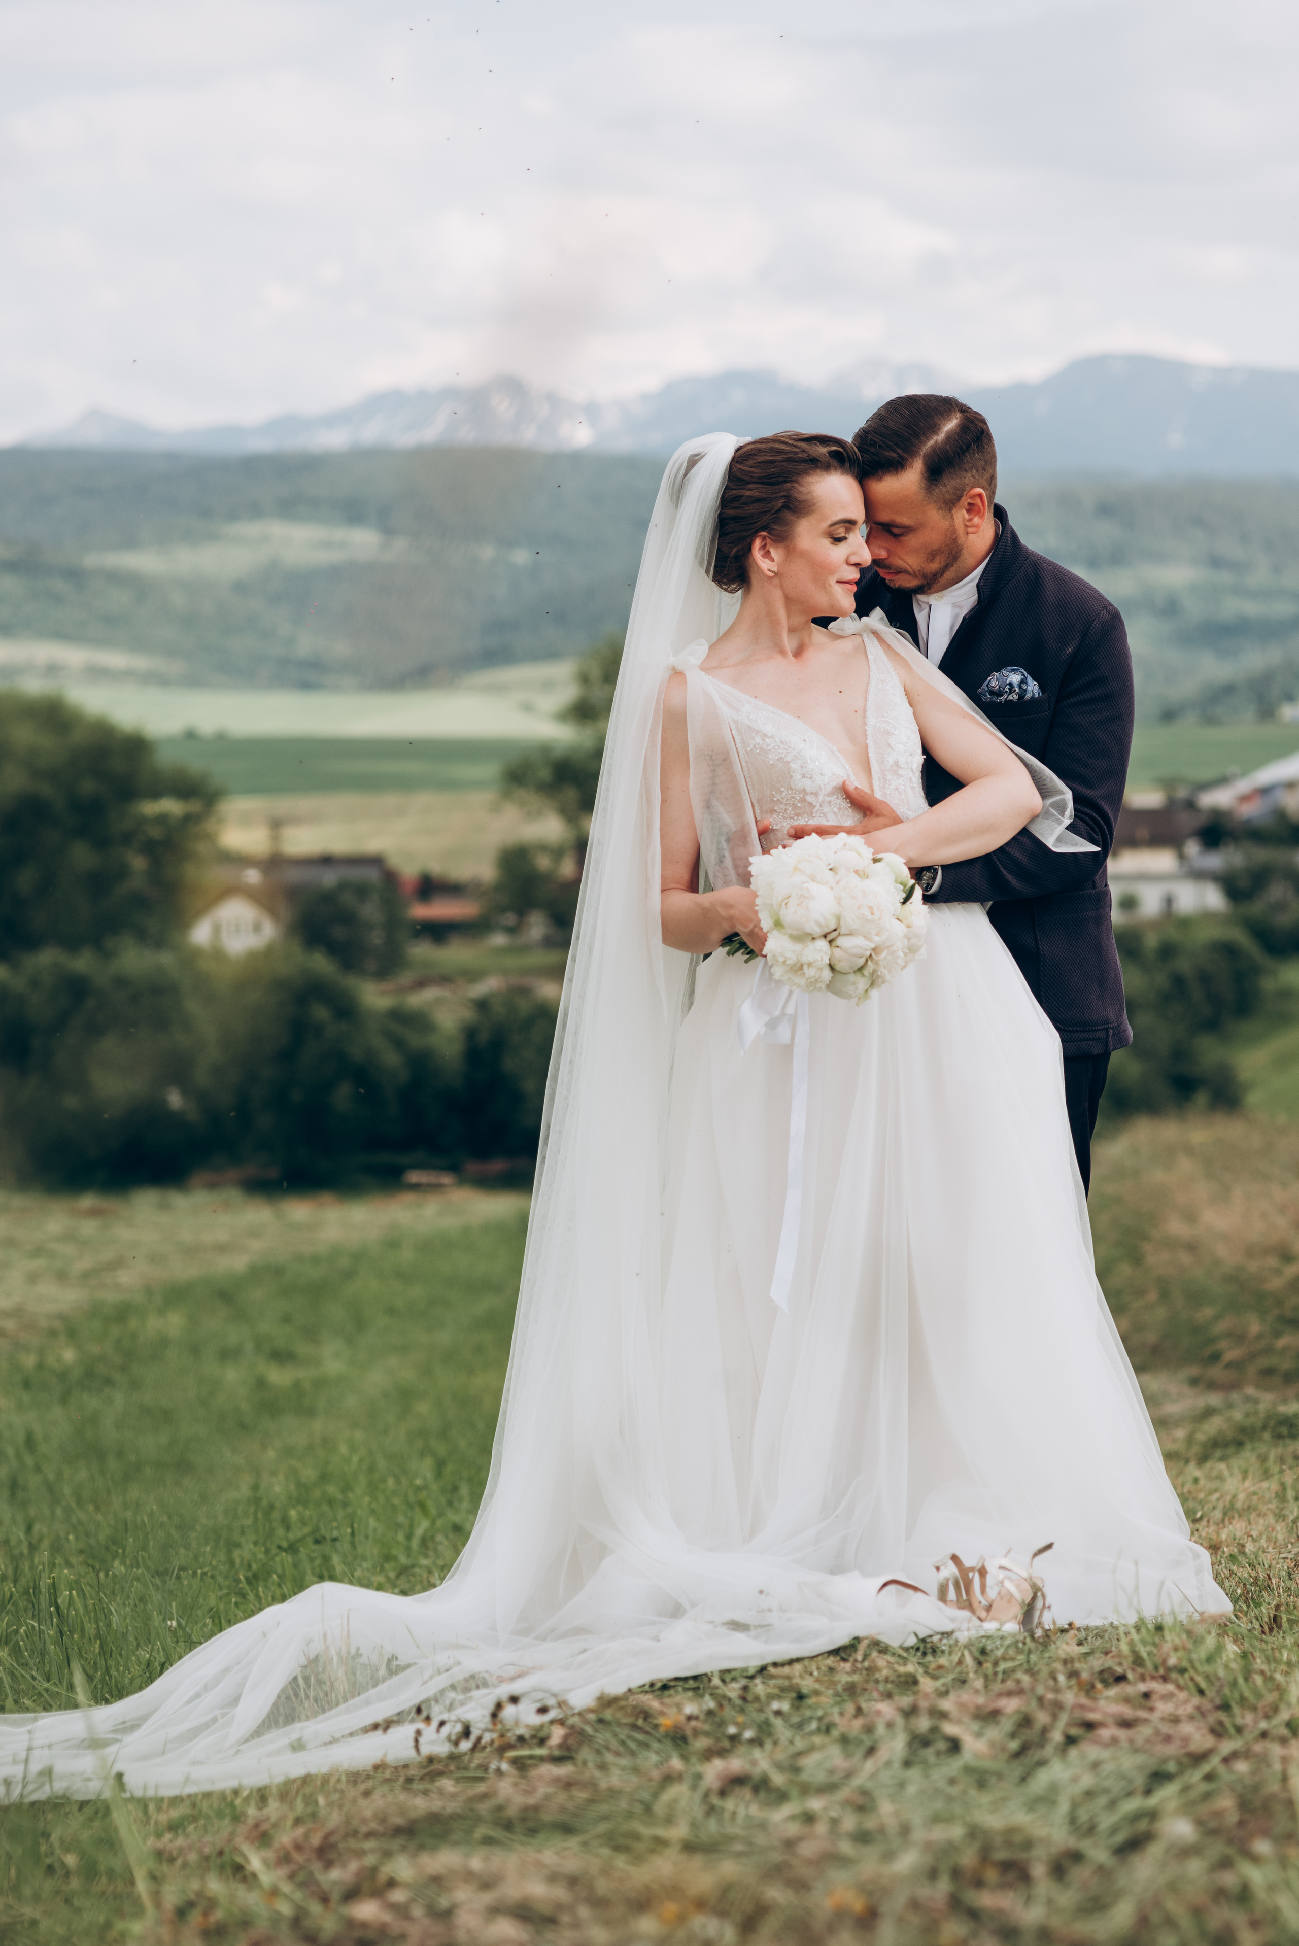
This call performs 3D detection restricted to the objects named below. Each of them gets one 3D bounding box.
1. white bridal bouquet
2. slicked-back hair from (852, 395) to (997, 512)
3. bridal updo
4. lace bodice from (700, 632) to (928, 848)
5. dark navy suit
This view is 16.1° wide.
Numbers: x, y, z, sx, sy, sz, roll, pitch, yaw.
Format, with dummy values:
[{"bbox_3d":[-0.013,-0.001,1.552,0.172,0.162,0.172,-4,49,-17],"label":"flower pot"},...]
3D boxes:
[{"bbox_3d":[0.239,-0.070,6.000,0.230,0.230,0.260,-1,3,-24],"label":"white bridal bouquet"},{"bbox_3d":[0.380,-0.716,6.360,0.205,0.150,0.170,-22,16,-34],"label":"slicked-back hair"},{"bbox_3d":[0.187,-0.625,6.250,0.210,0.215,0.170,2,4,27],"label":"bridal updo"},{"bbox_3d":[0.225,-0.293,6.220,0.310,0.345,0.235,-2,4,-27],"label":"lace bodice"},{"bbox_3d":[0.469,0.098,6.400,0.530,1.460,0.450,2,4,35],"label":"dark navy suit"}]

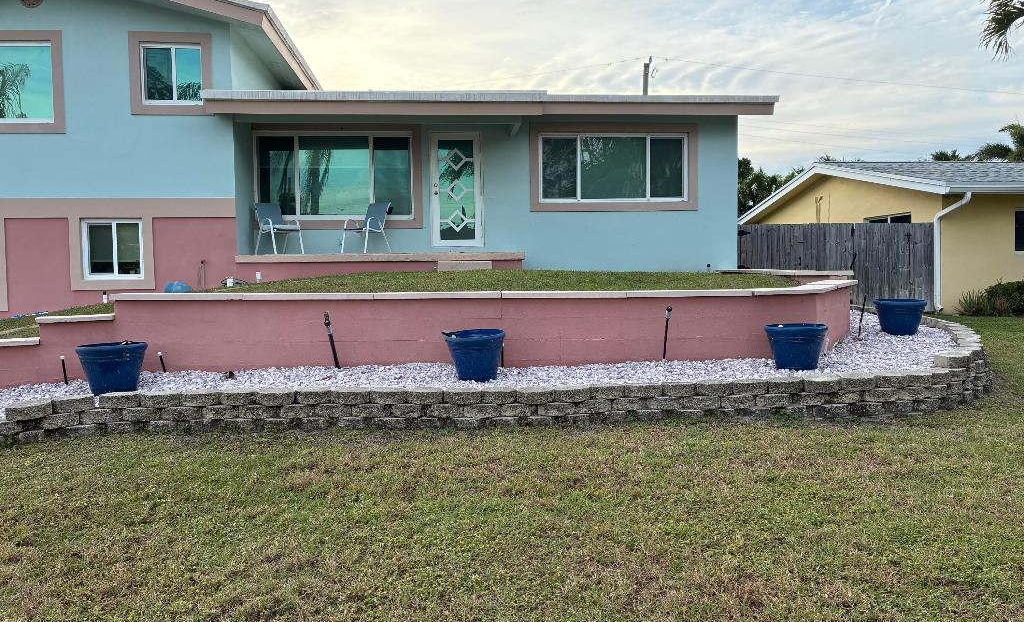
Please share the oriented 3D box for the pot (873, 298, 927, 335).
[{"bbox_3d":[4.260,0.073,8.440,0.525,0.380,0.525,-1,3,0],"label":"pot"}]

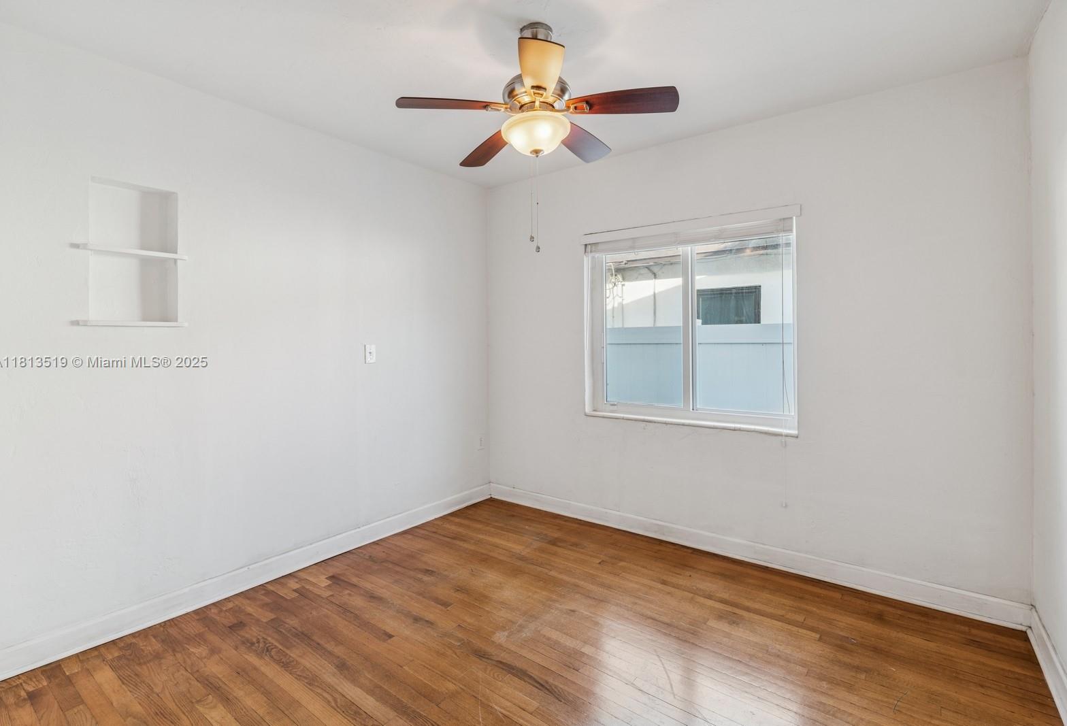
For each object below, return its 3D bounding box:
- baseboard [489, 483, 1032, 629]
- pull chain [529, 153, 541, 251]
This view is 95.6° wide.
[{"bbox_3d":[0.885,1.058,2.960,3.070,0.122,0.030,1,2,36],"label":"baseboard"},{"bbox_3d":[0.006,-0.645,1.950,0.042,0.400,0.025,0,2,0],"label":"pull chain"}]

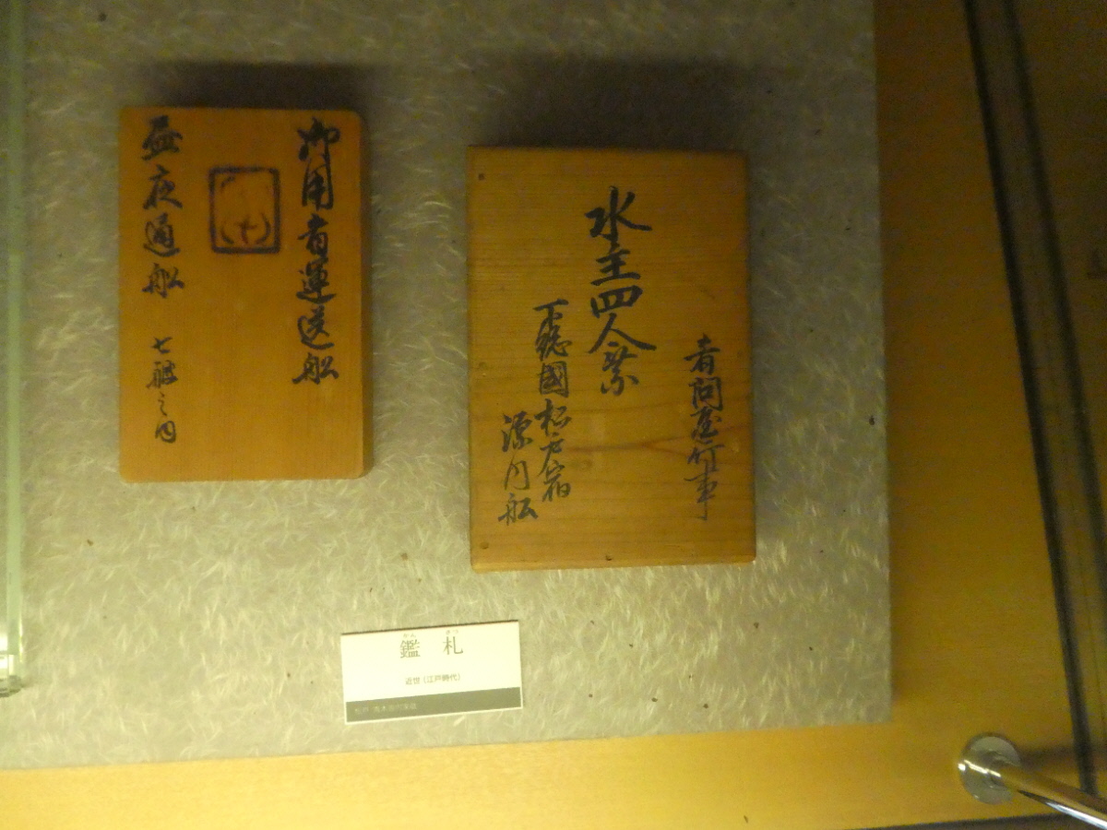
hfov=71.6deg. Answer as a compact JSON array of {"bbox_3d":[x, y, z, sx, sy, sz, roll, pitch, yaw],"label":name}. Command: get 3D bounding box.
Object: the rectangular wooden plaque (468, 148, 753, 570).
[{"bbox_3d":[0.031,-0.031,0.428,0.154,0.026,0.227,-1,89,-5],"label":"rectangular wooden plaque"}]

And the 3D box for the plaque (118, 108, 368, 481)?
[{"bbox_3d":[-0.167,-0.064,0.422,0.126,0.023,0.200,-1,89,-5],"label":"plaque"}]

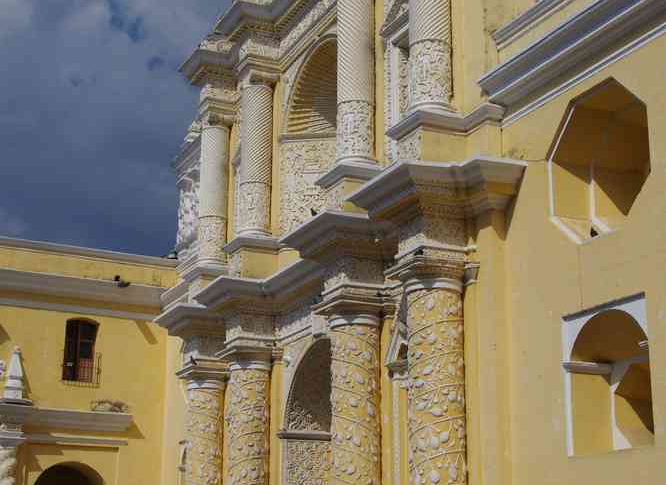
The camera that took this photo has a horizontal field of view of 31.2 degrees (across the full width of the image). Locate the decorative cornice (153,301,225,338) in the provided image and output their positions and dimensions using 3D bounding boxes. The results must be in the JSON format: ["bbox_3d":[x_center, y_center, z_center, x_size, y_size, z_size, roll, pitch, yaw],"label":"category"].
[{"bbox_3d":[-4.133,2.382,33.992,1.399,0.669,2.413,8,-17,-24],"label":"decorative cornice"}]

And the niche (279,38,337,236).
[{"bbox_3d":[0.229,-2.614,28.797,1.540,4.664,3.960,8,-18,-24],"label":"niche"}]

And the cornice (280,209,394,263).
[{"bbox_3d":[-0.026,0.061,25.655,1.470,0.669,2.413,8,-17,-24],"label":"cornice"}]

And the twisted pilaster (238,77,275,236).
[{"bbox_3d":[-2.099,-2.273,32.413,0.892,4.481,0.892,0,-16,0],"label":"twisted pilaster"}]

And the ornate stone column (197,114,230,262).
[{"bbox_3d":[-3.353,-1.581,33.721,0.880,4.374,0.880,0,-16,0],"label":"ornate stone column"}]

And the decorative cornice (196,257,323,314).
[{"bbox_3d":[-1.762,1.232,28.623,1.672,0.748,5.755,8,-18,-24],"label":"decorative cornice"}]

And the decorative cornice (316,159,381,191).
[{"bbox_3d":[0.395,-1.236,24.932,1.082,0.282,1.329,8,-18,-24],"label":"decorative cornice"}]

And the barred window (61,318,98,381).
[{"bbox_3d":[-8.057,3.532,38.564,1.136,2.150,0.304,8,-17,-24],"label":"barred window"}]

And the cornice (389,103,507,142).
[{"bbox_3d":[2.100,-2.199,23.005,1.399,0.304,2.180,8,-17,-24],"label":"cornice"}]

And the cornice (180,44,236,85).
[{"bbox_3d":[-3.924,-5.215,37.186,1.166,0.811,1.977,8,-17,-24],"label":"cornice"}]

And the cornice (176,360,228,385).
[{"bbox_3d":[-3.688,3.814,33.811,1.186,0.659,1.500,8,-17,-24],"label":"cornice"}]

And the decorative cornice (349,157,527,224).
[{"bbox_3d":[1.749,-0.718,21.695,1.962,0.748,3.291,8,-18,-24],"label":"decorative cornice"}]

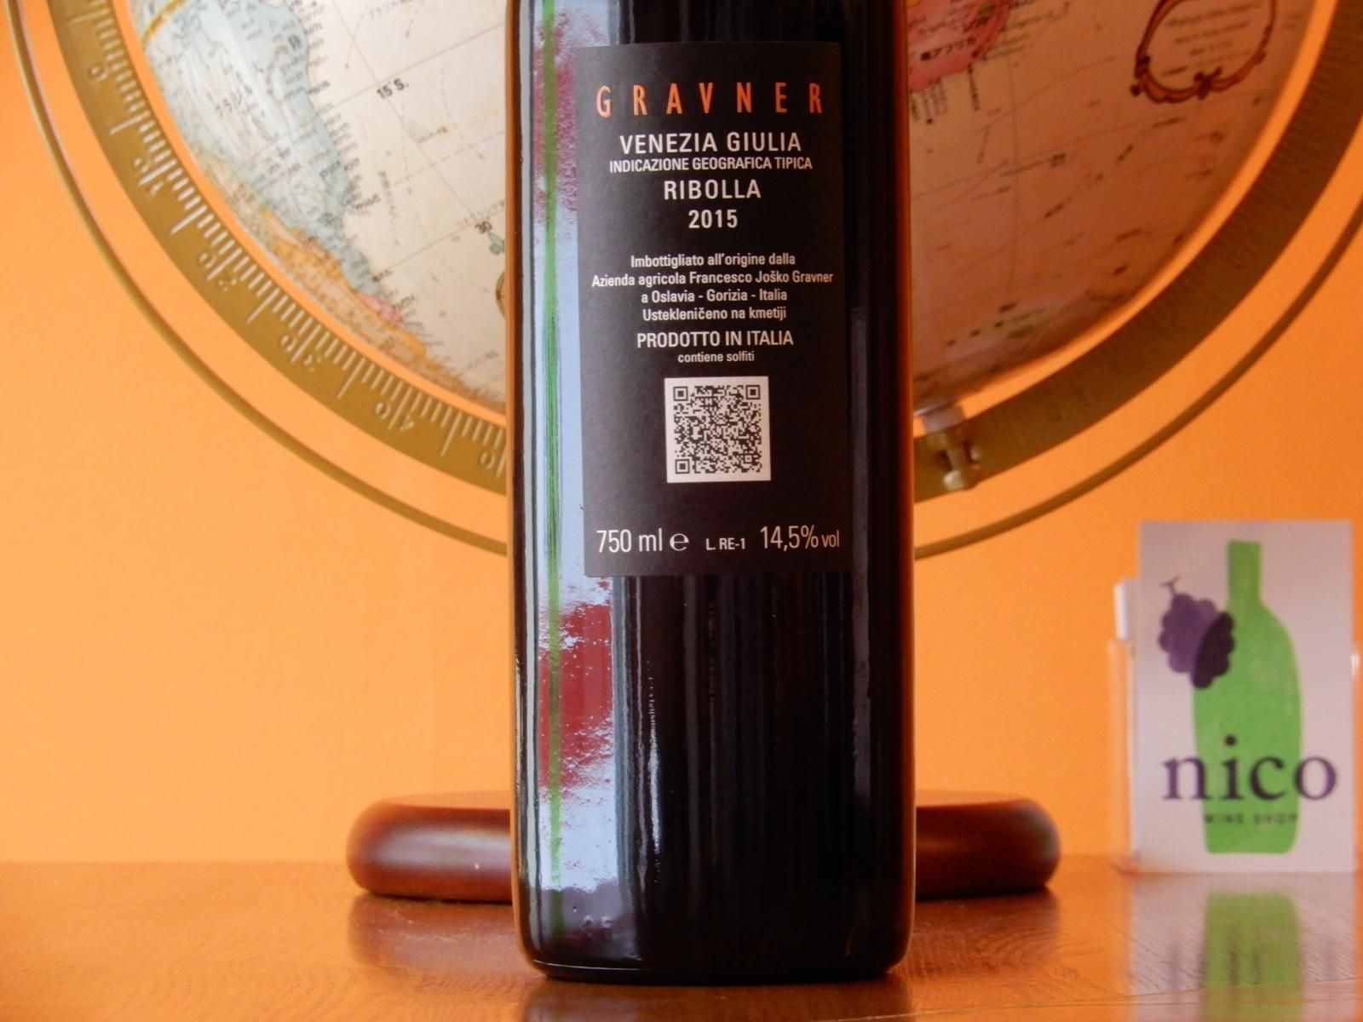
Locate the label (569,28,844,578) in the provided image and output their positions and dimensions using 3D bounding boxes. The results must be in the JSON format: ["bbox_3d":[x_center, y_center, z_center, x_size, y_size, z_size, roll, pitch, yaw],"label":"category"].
[{"bbox_3d":[0.006,-0.038,1.113,0.050,0.100,0.009,-1,0,-1],"label":"label"}]

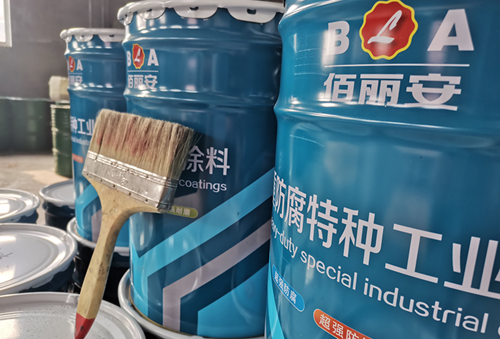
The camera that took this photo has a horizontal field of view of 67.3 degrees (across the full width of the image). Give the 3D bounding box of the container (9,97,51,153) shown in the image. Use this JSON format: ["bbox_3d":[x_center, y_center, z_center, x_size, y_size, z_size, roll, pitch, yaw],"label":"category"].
[{"bbox_3d":[-3.590,-0.711,6.070,0.600,0.880,0.600,4,11,0],"label":"container"}]

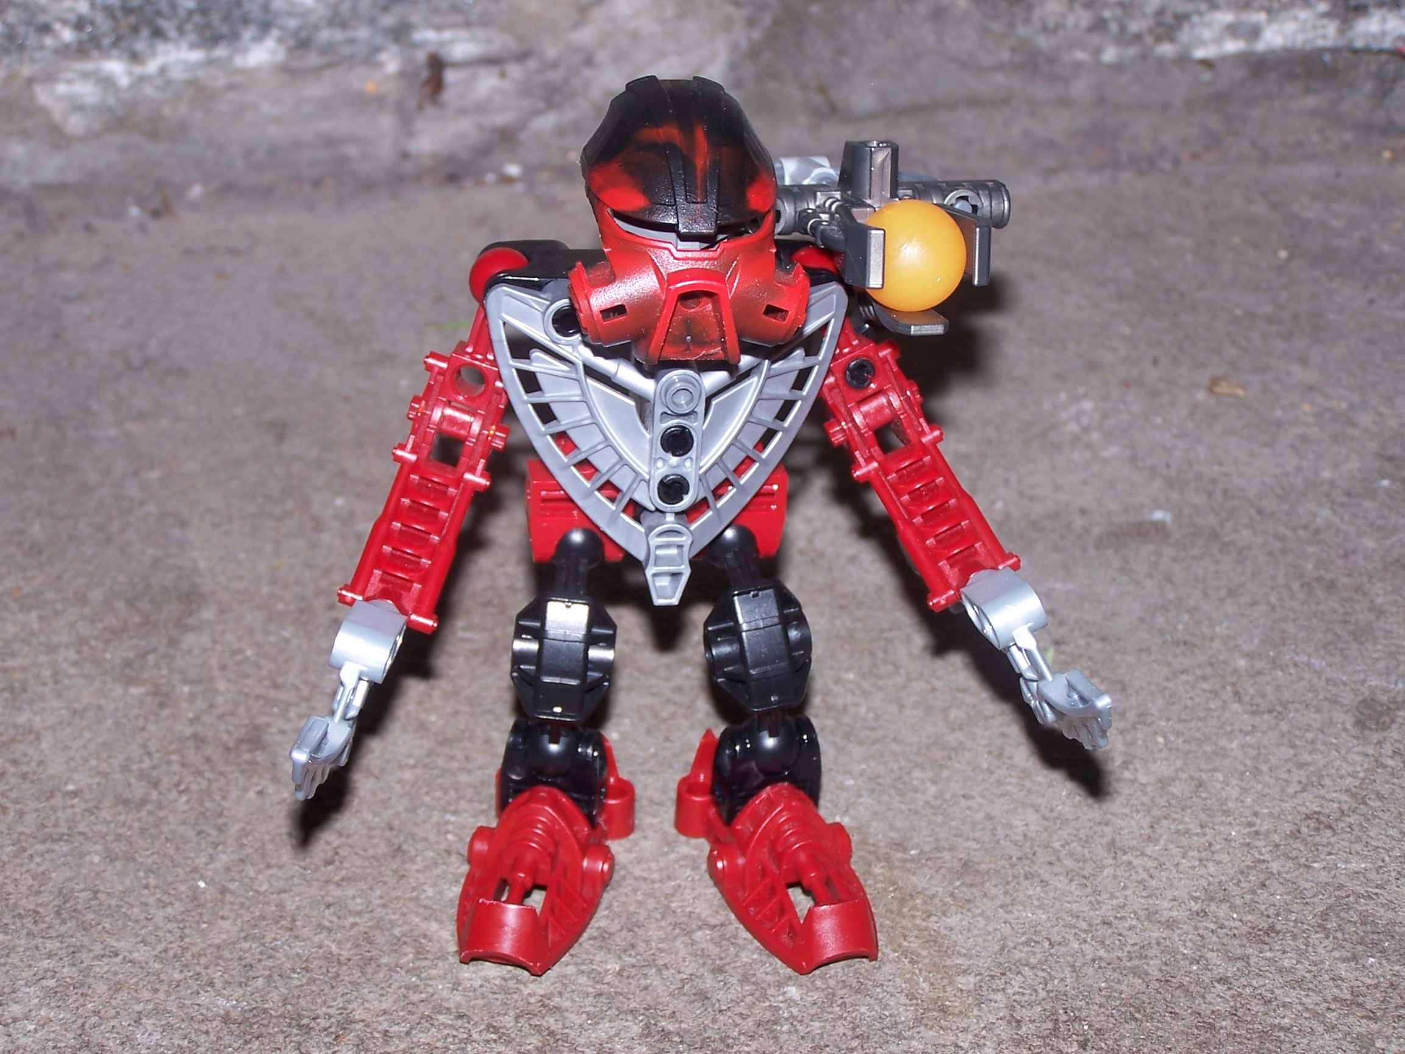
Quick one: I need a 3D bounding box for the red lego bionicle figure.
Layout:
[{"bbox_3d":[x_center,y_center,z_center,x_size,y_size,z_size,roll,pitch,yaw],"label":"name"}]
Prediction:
[{"bbox_3d":[0.000,-0.006,0.472,0.123,0.137,0.086,0,27,0],"label":"red lego bionicle figure"}]

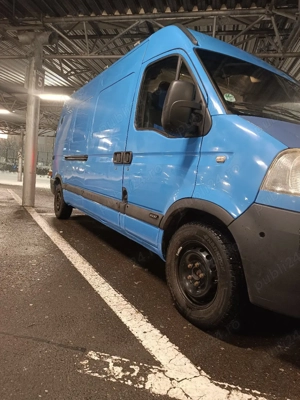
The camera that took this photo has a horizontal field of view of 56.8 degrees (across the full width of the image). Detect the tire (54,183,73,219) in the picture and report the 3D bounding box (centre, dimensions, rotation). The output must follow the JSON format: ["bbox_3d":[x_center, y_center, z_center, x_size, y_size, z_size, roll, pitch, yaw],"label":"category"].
[{"bbox_3d":[-1.701,0.013,5.510,0.225,0.695,0.695,2,6,-31],"label":"tire"}]

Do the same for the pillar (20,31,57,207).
[{"bbox_3d":[-2.732,-1.836,6.461,0.310,4.000,0.310,2,6,-31],"label":"pillar"}]

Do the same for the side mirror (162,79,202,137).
[{"bbox_3d":[0.248,-0.607,1.938,0.250,0.370,0.170,2,6,-31],"label":"side mirror"}]

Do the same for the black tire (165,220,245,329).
[{"bbox_3d":[0.413,0.532,2.062,0.225,0.695,0.695,2,6,-31],"label":"black tire"}]

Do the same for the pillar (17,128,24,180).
[{"bbox_3d":[-6.829,-2.357,14.694,0.230,2.850,0.230,2,6,-31],"label":"pillar"}]

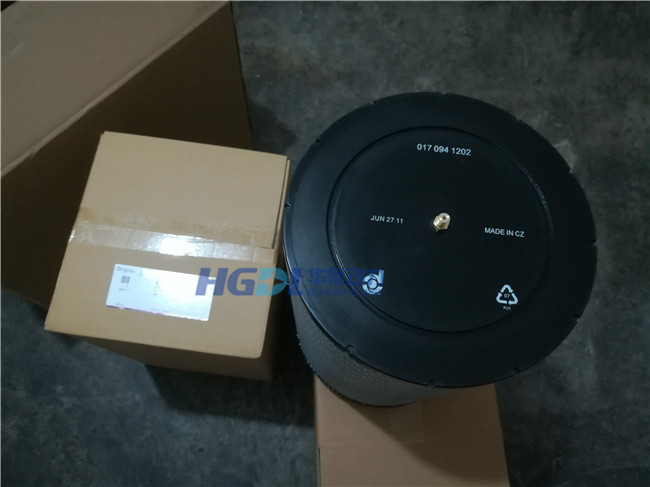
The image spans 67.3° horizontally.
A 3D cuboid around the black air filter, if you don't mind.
[{"bbox_3d":[0.146,0.076,0.919,0.420,0.575,0.420,6,69,0],"label":"black air filter"}]

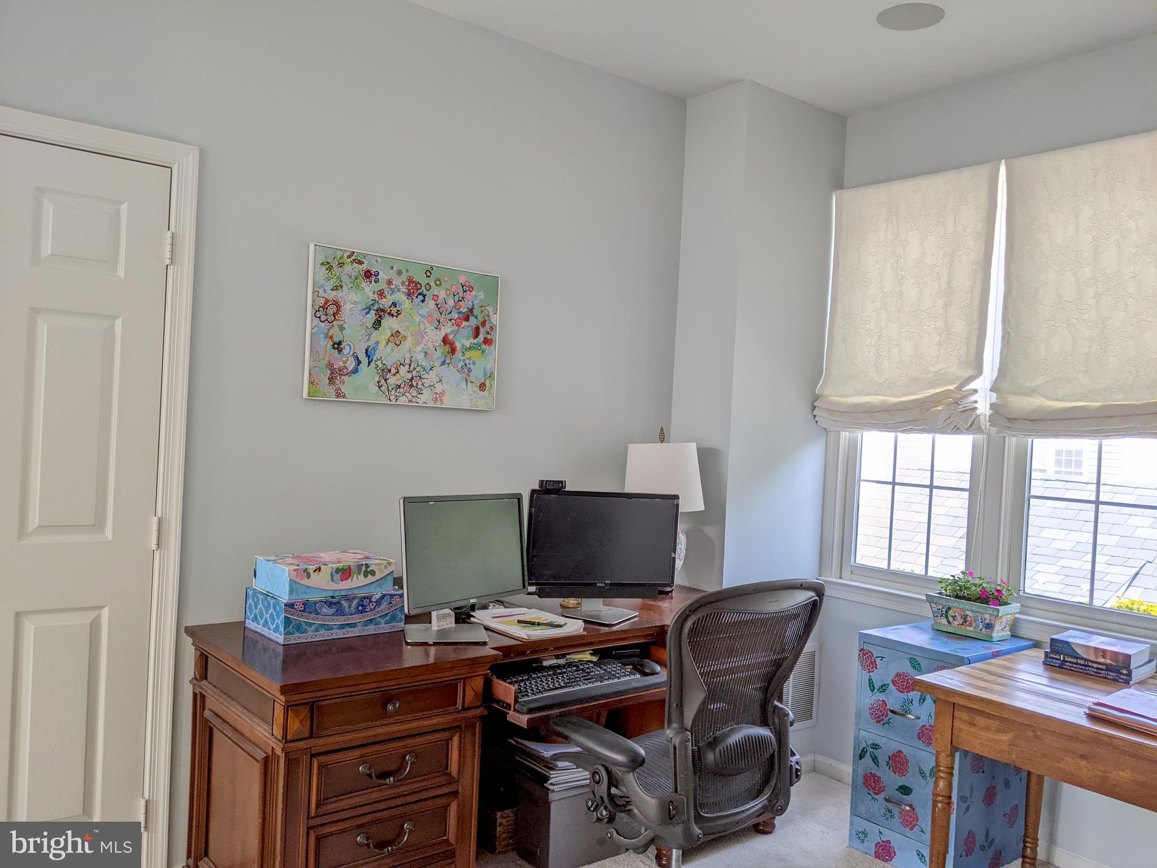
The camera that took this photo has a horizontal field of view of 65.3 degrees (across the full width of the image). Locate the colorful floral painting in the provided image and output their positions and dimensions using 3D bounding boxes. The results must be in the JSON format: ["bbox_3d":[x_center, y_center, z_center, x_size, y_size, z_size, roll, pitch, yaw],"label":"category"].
[{"bbox_3d":[-0.548,-0.326,2.911,0.663,0.463,0.032,2,1,-38],"label":"colorful floral painting"}]

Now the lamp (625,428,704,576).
[{"bbox_3d":[0.312,0.283,3.330,0.297,0.607,0.297,3,1,0],"label":"lamp"}]

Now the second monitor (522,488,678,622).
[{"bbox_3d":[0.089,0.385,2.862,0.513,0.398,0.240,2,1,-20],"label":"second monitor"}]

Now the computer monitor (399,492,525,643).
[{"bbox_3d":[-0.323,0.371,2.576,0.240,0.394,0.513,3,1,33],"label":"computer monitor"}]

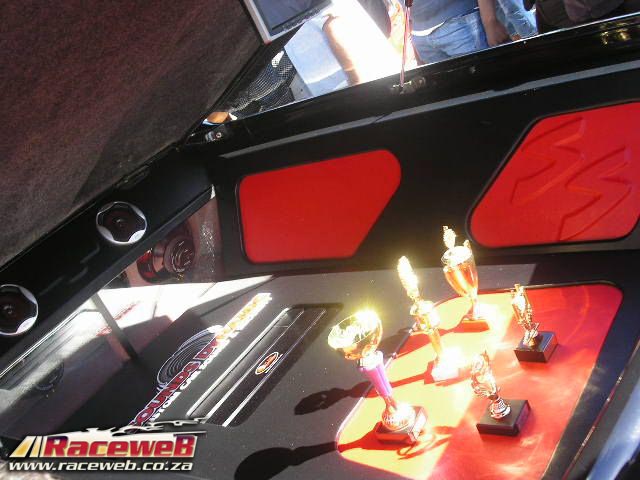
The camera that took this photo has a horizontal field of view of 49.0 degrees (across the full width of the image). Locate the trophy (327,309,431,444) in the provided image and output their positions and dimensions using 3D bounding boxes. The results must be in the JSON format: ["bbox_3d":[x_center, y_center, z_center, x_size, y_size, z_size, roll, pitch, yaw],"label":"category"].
[{"bbox_3d":[0.120,0.285,1.419,0.112,0.253,0.112,-7,27,38],"label":"trophy"}]

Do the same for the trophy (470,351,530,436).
[{"bbox_3d":[0.327,0.279,1.329,0.079,0.167,0.077,-6,28,40],"label":"trophy"}]

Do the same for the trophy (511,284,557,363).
[{"bbox_3d":[0.433,0.167,1.469,0.066,0.175,0.066,-5,28,42],"label":"trophy"}]

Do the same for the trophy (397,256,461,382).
[{"bbox_3d":[0.237,0.167,1.509,0.074,0.299,0.083,-6,28,40],"label":"trophy"}]

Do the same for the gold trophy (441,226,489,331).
[{"bbox_3d":[0.337,0.085,1.640,0.083,0.267,0.115,-6,28,40],"label":"gold trophy"}]

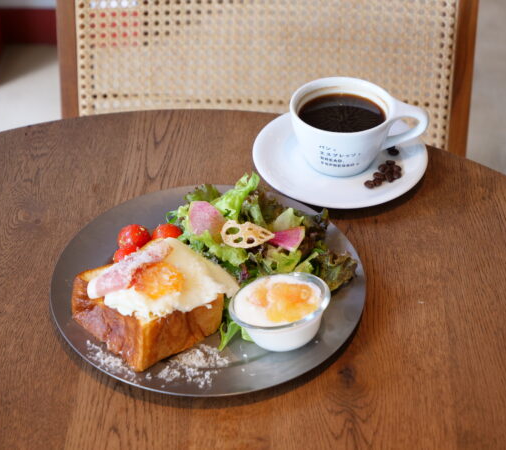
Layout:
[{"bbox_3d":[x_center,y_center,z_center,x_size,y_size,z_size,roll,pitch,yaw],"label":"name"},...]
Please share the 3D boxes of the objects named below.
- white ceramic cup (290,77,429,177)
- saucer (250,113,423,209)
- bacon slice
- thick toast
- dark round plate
[{"bbox_3d":[0.093,-0.081,1.160,0.121,0.061,0.087,-3,40,-4],"label":"white ceramic cup"},{"bbox_3d":[0.078,-0.055,1.179,0.155,0.020,0.155,1,40,0],"label":"saucer"},{"bbox_3d":[-0.091,0.035,0.997,0.080,0.012,0.026,-32,49,-33],"label":"bacon slice"},{"bbox_3d":[-0.079,0.059,1.011,0.077,0.049,0.083,-27,47,-29],"label":"thick toast"},{"bbox_3d":[-0.034,0.051,1.051,0.248,0.018,0.248,0,40,0],"label":"dark round plate"}]

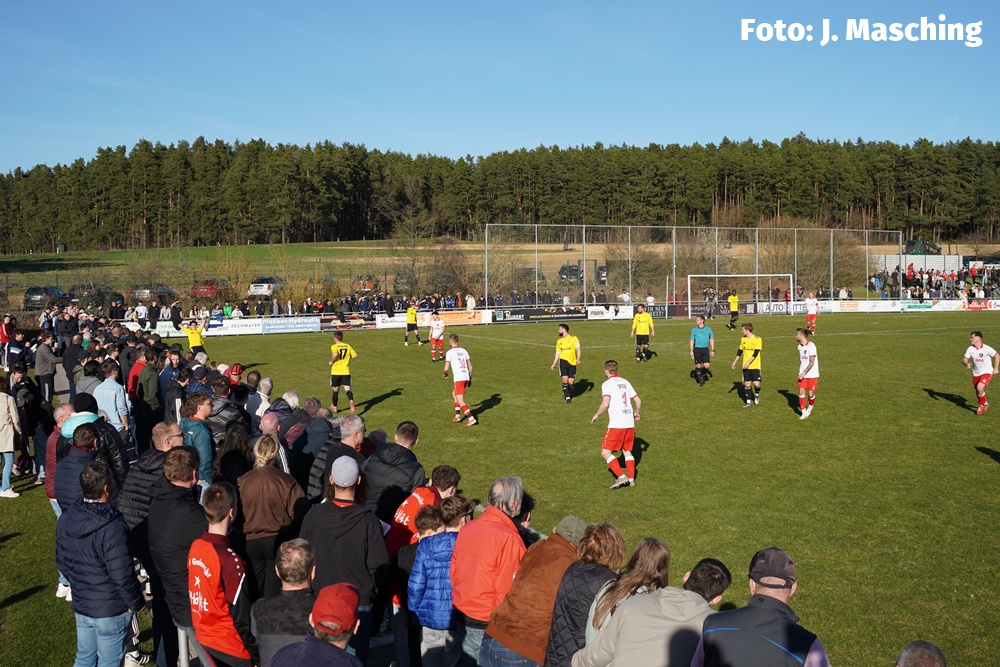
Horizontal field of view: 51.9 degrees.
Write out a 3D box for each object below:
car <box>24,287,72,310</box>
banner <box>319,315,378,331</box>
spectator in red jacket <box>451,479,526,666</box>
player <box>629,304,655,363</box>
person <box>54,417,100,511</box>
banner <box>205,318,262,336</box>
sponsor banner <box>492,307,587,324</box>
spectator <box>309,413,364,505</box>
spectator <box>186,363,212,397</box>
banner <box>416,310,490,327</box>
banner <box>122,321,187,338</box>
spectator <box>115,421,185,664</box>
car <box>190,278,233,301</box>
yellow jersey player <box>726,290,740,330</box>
[{"bbox_3d":[-31.211,-2.451,71.000,1.820,1.600,4.550,-1,3,-6],"label":"car"},{"bbox_3d":[-7.720,-0.533,52.724,2.982,0.750,0.050,-2,4,-25],"label":"banner"},{"bbox_3d":[-0.060,1.710,6.070,0.550,1.740,0.450,2,4,38],"label":"spectator in red jacket"},{"bbox_3d":[4.492,0.004,32.448,0.660,1.839,0.400,0,3,10],"label":"player"},{"bbox_3d":[-3.256,1.588,8.150,0.510,1.770,0.350,0,3,14],"label":"person"},{"bbox_3d":[-13.036,-0.279,50.251,2.838,0.750,0.050,-2,4,-25],"label":"banner"},{"bbox_3d":[2.235,-1.038,57.357,6.014,0.740,0.050,-2,4,-25],"label":"sponsor banner"},{"bbox_3d":[-1.286,1.540,8.450,0.580,1.750,0.420,2,5,41],"label":"spectator"},{"bbox_3d":[-4.077,1.316,13.850,0.520,1.762,0.380,2,5,45],"label":"spectator"},{"bbox_3d":[-2.544,-0.831,57.615,4.525,0.780,0.060,-3,4,-24],"label":"banner"},{"bbox_3d":[-16.892,-0.167,50.400,3.100,0.790,0.050,-2,4,-24],"label":"banner"},{"bbox_3d":[-2.691,1.569,7.950,0.530,1.790,0.420,1,4,32],"label":"spectator"},{"bbox_3d":[-18.740,-2.868,67.000,1.760,1.480,4.100,-1,3,-2],"label":"car"},{"bbox_3d":[11.009,-1.088,48.400,0.580,1.830,0.500,-1,3,-6],"label":"yellow jersey player"}]

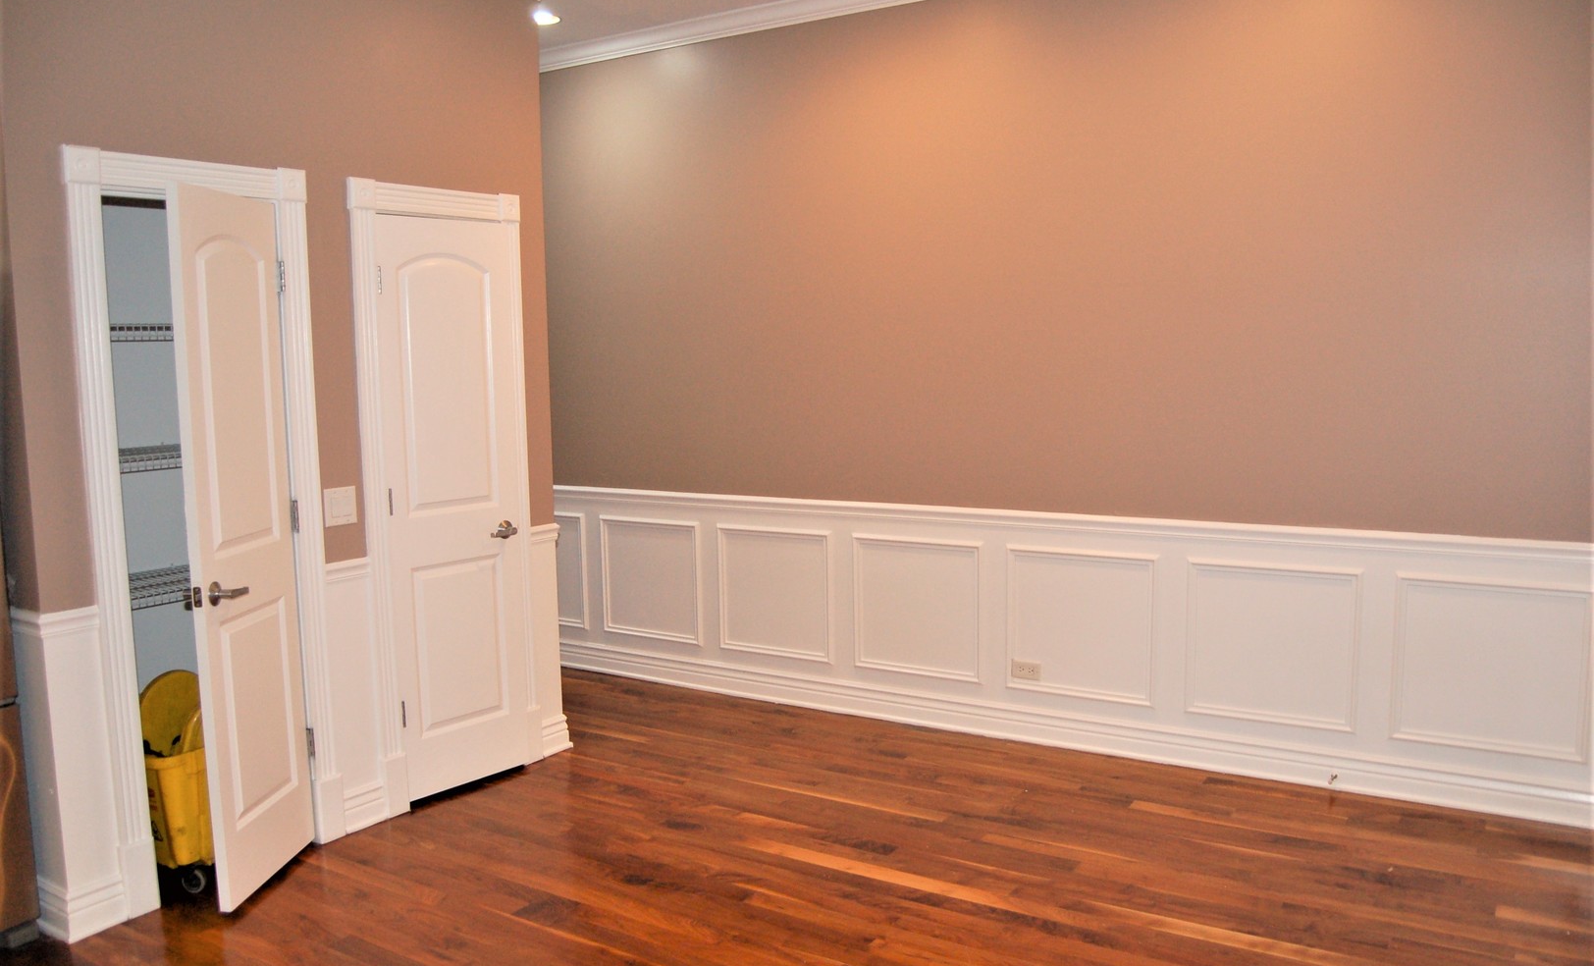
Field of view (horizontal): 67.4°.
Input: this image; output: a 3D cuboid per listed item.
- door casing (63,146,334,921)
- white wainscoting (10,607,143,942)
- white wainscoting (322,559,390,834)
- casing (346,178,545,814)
[{"bbox_3d":[-1.653,0.147,3.508,0.230,2.155,0.710,4,8,33],"label":"door casing"},{"bbox_3d":[-2.003,0.793,3.307,0.170,0.930,0.175,4,8,33],"label":"white wainscoting"},{"bbox_3d":[-1.458,0.706,3.994,0.040,0.925,0.180,4,8,33],"label":"white wainscoting"},{"bbox_3d":[-1.236,0.045,4.290,0.070,2.162,0.755,4,8,33],"label":"casing"}]

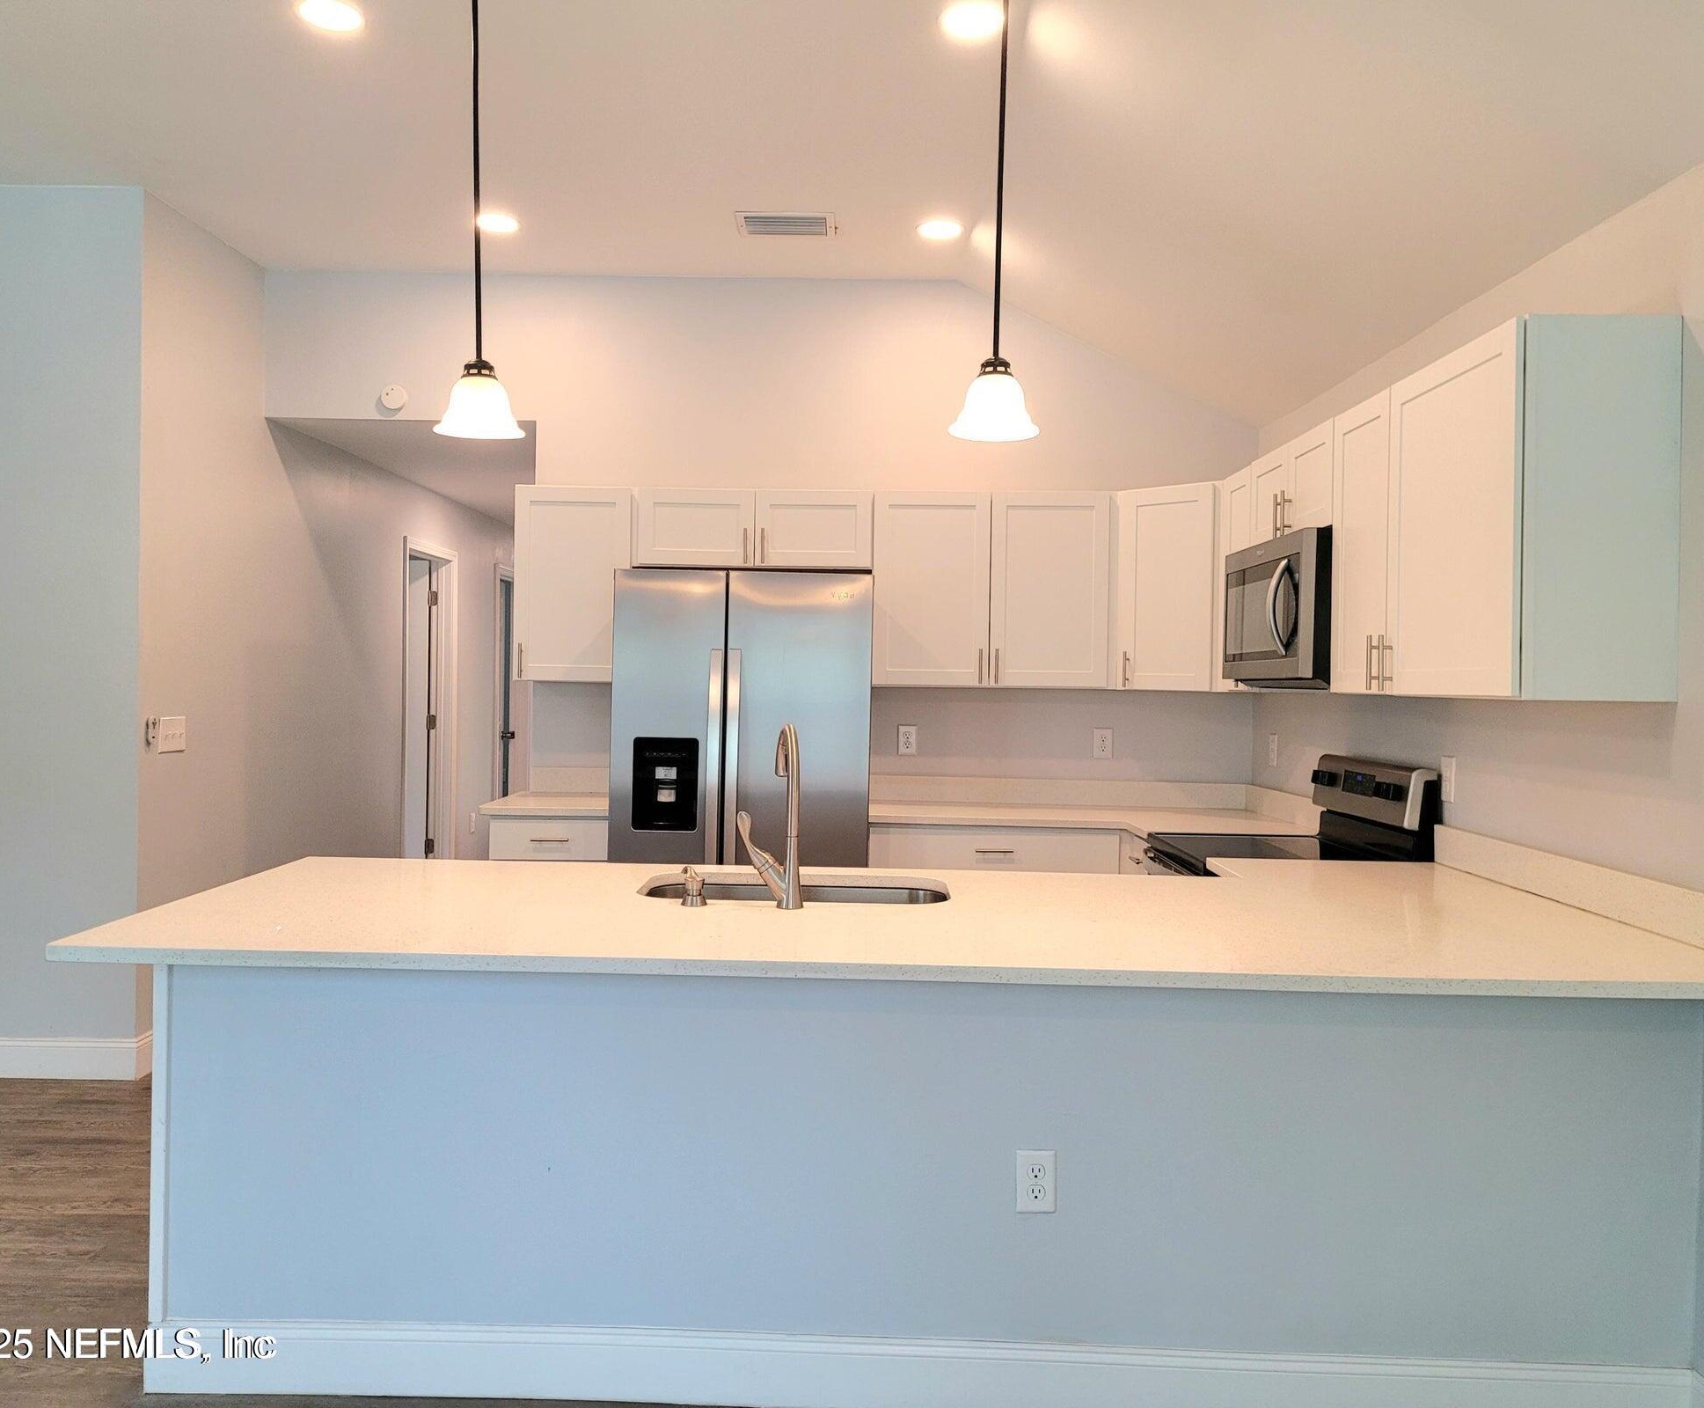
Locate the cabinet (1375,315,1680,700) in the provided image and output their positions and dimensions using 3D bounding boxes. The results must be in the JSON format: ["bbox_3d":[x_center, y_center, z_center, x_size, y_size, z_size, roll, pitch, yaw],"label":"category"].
[{"bbox_3d":[1.477,-0.390,3.131,0.321,0.757,0.693,1,1,0],"label":"cabinet"}]

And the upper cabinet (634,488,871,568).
[{"bbox_3d":[-0.377,-0.676,5.578,0.918,0.306,0.319,1,1,0],"label":"upper cabinet"}]

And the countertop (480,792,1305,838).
[{"bbox_3d":[0.142,0.421,5.218,2.974,0.033,1.065,1,1,0],"label":"countertop"}]

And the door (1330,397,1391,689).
[{"bbox_3d":[1.317,-0.400,3.645,0.026,0.746,0.413,1,1,0],"label":"door"}]

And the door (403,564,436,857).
[{"bbox_3d":[-2.889,0.175,8.319,0.760,2.060,0.040,1,1,0],"label":"door"}]

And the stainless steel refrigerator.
[{"bbox_3d":[-0.394,0.412,5.312,0.913,1.765,0.820,1,1,0],"label":"stainless steel refrigerator"}]

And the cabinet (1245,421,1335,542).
[{"bbox_3d":[1.463,-0.619,4.198,0.320,0.300,0.788,1,1,1],"label":"cabinet"}]

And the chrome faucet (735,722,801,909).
[{"bbox_3d":[-0.185,0.236,3.041,0.140,0.385,0.240,1,1,-11],"label":"chrome faucet"}]

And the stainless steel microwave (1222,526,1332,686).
[{"bbox_3d":[1.434,-0.266,4.279,0.400,0.430,0.760,1,1,0],"label":"stainless steel microwave"}]

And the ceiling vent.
[{"bbox_3d":[-0.232,-1.698,5.028,0.350,0.020,0.264,1,1,1],"label":"ceiling vent"}]

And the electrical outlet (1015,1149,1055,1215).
[{"bbox_3d":[0.344,0.892,2.633,0.073,0.116,0.010,1,1,1],"label":"electrical outlet"}]

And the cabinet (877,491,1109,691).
[{"bbox_3d":[0.531,-0.432,5.520,0.900,0.749,0.320,1,1,1],"label":"cabinet"}]

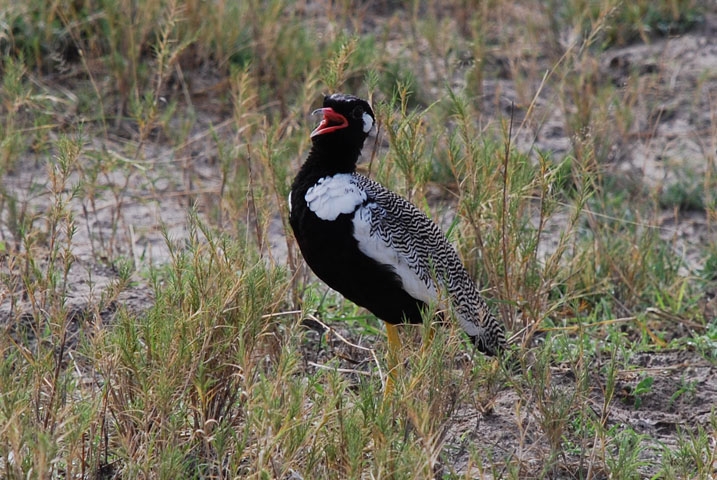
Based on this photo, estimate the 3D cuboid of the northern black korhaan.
[{"bbox_3d":[0.055,0.009,5.250,0.310,0.430,0.170,-8,17,-26],"label":"northern black korhaan"}]

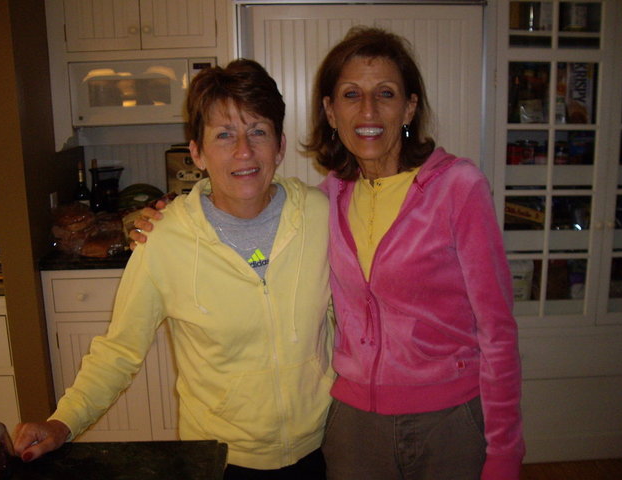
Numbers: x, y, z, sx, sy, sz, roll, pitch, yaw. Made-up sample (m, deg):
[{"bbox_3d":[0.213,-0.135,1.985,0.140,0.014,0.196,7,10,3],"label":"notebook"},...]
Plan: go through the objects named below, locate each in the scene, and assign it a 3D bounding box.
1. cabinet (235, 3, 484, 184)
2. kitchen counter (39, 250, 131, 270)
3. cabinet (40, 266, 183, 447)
[{"bbox_3d":[0.197,-0.020,2.983,0.908,1.840,0.610,-1,12,-1],"label":"cabinet"},{"bbox_3d":[-0.683,0.032,3.072,0.795,0.037,0.670,-1,12,-1],"label":"kitchen counter"},{"bbox_3d":[-0.673,0.471,3.184,0.790,0.875,0.640,-1,12,-1],"label":"cabinet"}]

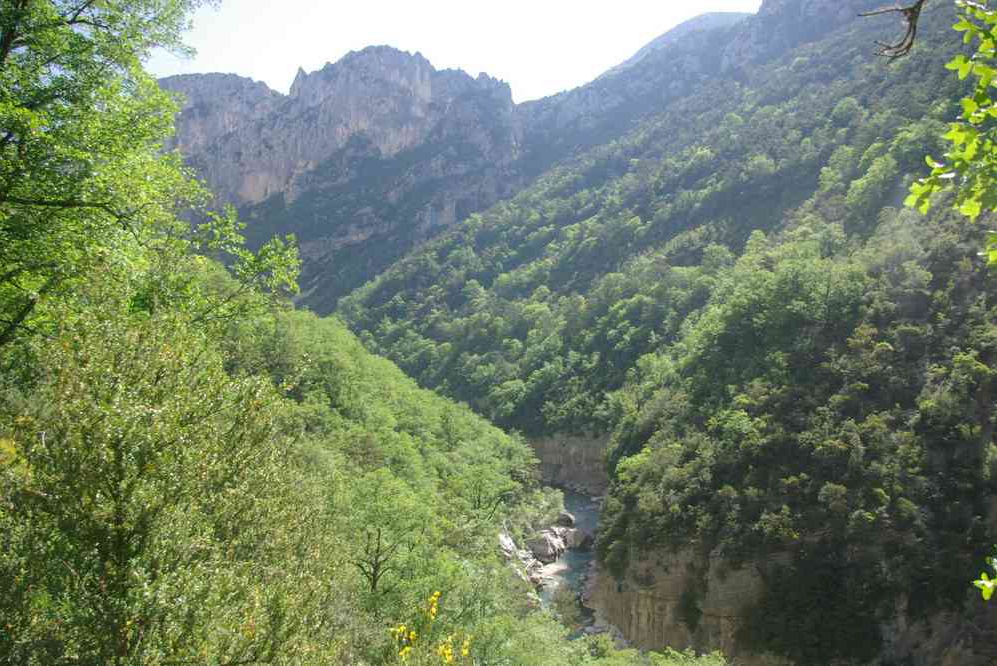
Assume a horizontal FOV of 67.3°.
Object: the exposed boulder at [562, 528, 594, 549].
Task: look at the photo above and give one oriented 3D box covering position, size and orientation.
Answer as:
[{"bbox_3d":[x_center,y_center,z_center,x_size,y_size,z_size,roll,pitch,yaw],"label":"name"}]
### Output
[{"bbox_3d":[12.330,31.420,114.000,4.700,2.600,3.700,0,4,0],"label":"exposed boulder"}]

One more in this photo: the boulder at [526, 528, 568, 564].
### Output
[{"bbox_3d":[7.120,31.350,110.000,5.600,4.100,5.000,0,4,0],"label":"boulder"}]

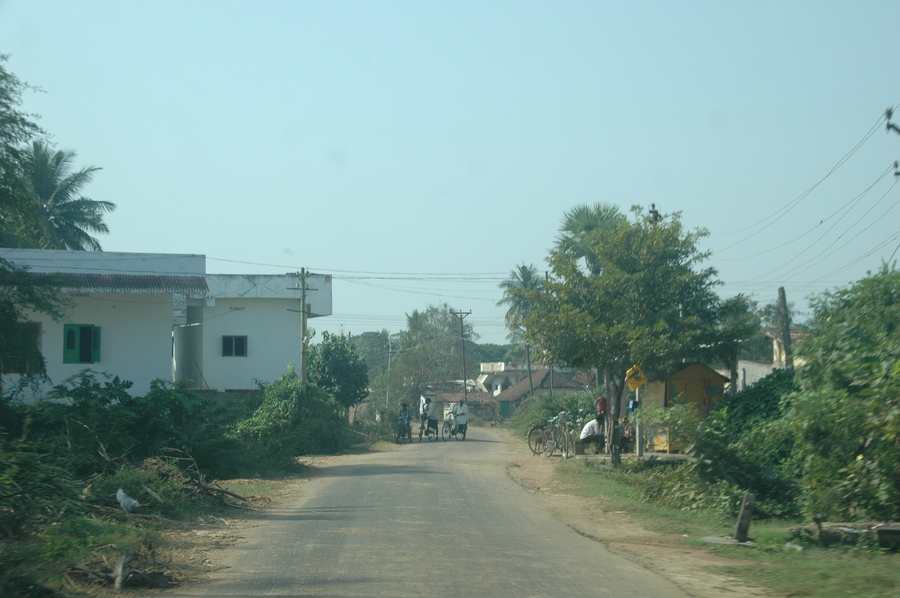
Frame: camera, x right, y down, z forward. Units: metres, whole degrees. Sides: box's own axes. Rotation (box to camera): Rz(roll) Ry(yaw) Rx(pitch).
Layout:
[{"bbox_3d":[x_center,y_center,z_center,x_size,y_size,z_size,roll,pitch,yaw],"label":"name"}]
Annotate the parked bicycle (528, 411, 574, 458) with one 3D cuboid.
[{"bbox_3d":[2.449,3.282,47.000,0.600,1.100,1.720,2,-4,-38],"label":"parked bicycle"}]

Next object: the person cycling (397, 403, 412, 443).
[{"bbox_3d":[-1.737,4.799,75.200,0.500,1.530,0.550,0,-3,6],"label":"person cycling"}]

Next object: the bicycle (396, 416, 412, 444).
[{"bbox_3d":[-1.760,5.075,75.000,0.560,1.030,1.700,0,-3,9],"label":"bicycle"}]

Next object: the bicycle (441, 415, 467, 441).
[{"bbox_3d":[0.118,5.111,76.700,0.560,1.050,1.720,-2,-4,30],"label":"bicycle"}]

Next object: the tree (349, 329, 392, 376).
[{"bbox_3d":[-6.695,6.500,159.784,5.500,8.000,5.500,0,-3,0],"label":"tree"}]

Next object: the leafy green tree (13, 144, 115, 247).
[{"bbox_3d":[-16.244,-0.269,79.662,6.500,12.500,6.500,0,-3,0],"label":"leafy green tree"}]

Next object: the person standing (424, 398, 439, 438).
[{"bbox_3d":[-0.712,4.775,77.000,0.500,1.690,0.600,-2,-4,37],"label":"person standing"}]

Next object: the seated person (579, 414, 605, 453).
[{"bbox_3d":[3.623,3.473,49.700,0.720,1.000,0.480,0,-3,3],"label":"seated person"}]

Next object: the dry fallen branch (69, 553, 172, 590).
[{"bbox_3d":[-2.470,2.043,14.600,0.850,0.280,0.550,0,-3,0],"label":"dry fallen branch"}]

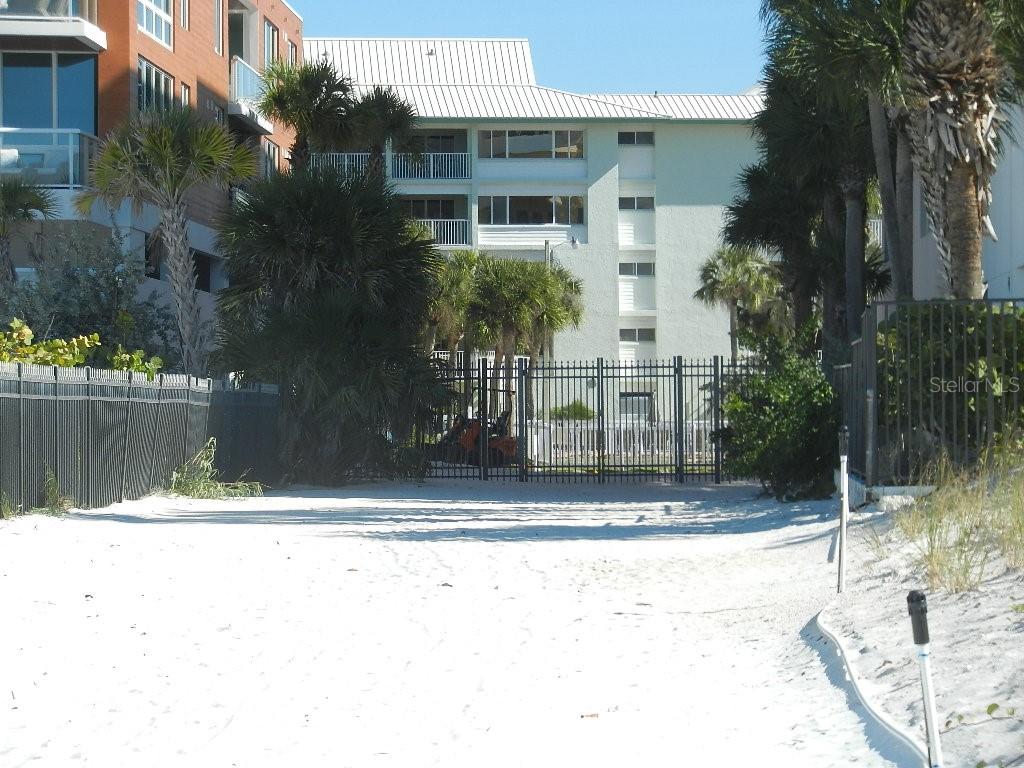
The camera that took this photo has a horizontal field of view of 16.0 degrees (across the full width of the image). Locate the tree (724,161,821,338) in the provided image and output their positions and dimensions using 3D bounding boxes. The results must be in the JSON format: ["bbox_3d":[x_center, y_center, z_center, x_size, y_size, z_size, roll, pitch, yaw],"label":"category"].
[{"bbox_3d":[5.799,-1.443,78.000,2.700,6.696,2.700,-1,0,0],"label":"tree"}]

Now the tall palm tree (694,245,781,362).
[{"bbox_3d":[7.561,-1.136,122.000,2.800,7.083,2.800,-1,0,0],"label":"tall palm tree"}]

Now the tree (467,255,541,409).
[{"bbox_3d":[-0.163,-0.698,108.000,2.400,6.173,2.400,-1,0,0],"label":"tree"}]

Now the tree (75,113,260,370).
[{"bbox_3d":[-6.420,-1.610,68.000,3.300,7.152,3.200,-1,0,0],"label":"tree"}]

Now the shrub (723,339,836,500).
[{"bbox_3d":[3.985,0.527,54.000,1.750,2.345,1.800,-1,0,0],"label":"shrub"}]

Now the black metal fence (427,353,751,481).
[{"bbox_3d":[1.448,0.683,69.037,6.316,2.410,0.120,-1,0,9],"label":"black metal fence"}]

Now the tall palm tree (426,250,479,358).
[{"bbox_3d":[-1.955,-0.867,112.000,2.300,6.608,2.300,-1,0,0],"label":"tall palm tree"}]

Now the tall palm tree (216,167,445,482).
[{"bbox_3d":[-3.417,-1.111,68.500,4.300,5.968,4.200,-1,0,0],"label":"tall palm tree"}]

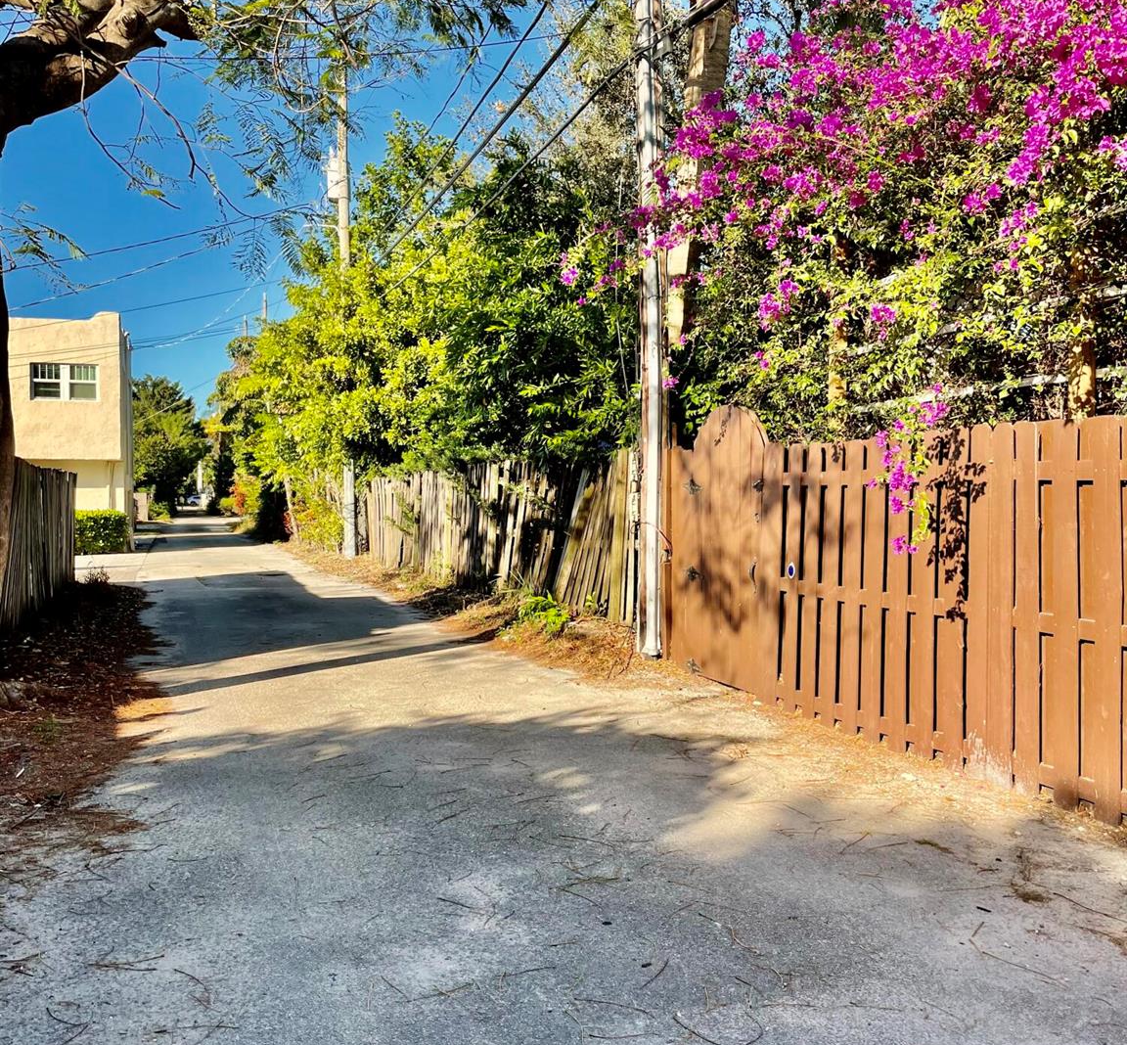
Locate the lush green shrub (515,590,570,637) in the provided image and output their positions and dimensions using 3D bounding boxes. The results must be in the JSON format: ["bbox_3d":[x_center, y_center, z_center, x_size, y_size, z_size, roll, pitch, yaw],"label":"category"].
[{"bbox_3d":[-0.226,0.965,12.050,0.530,0.440,0.480,-1,2,-18],"label":"lush green shrub"}]

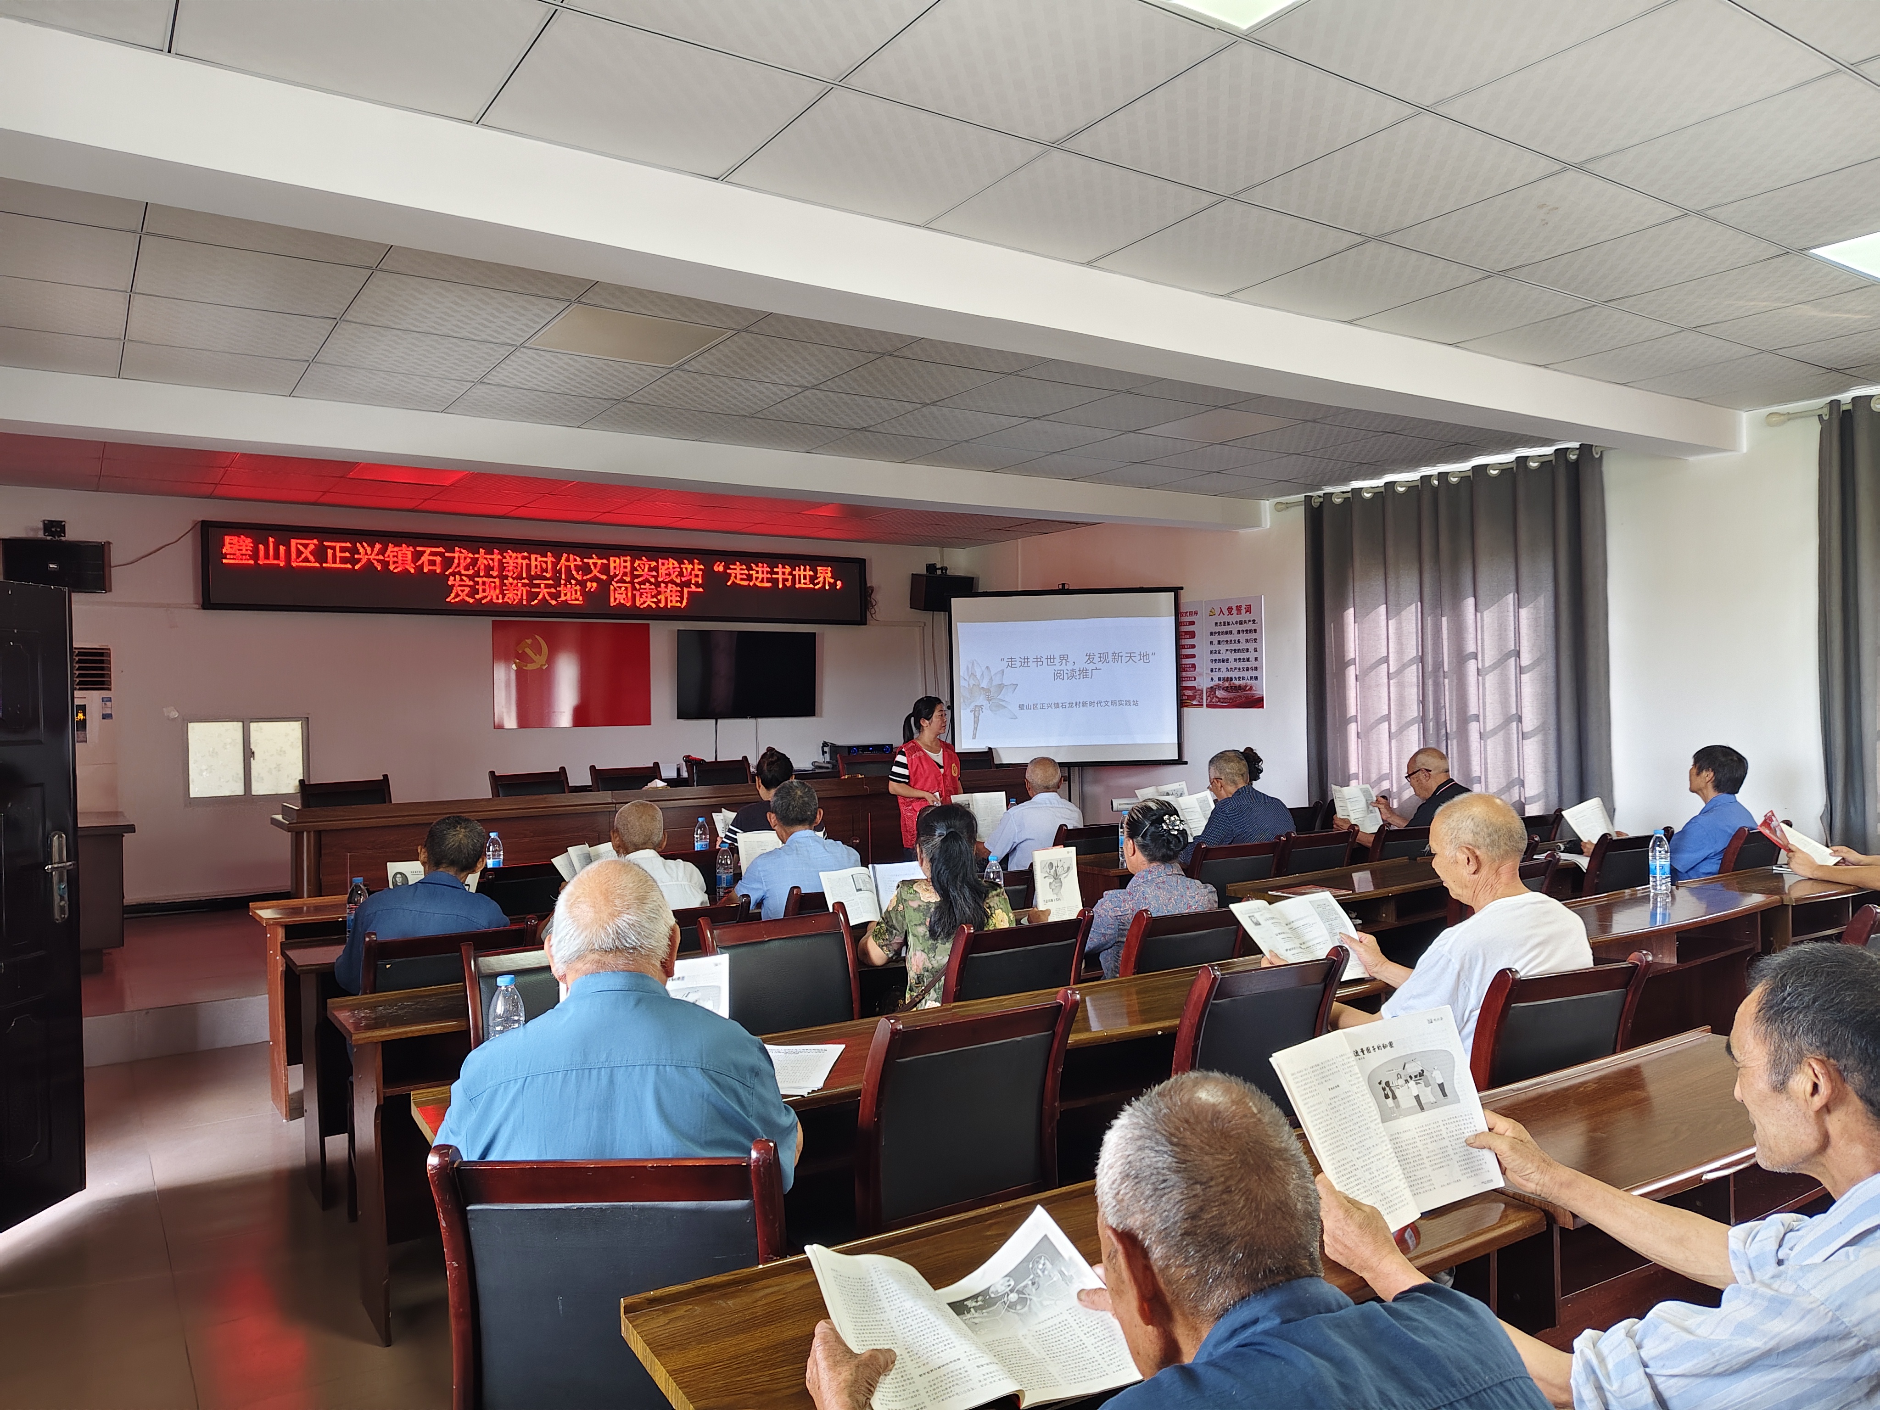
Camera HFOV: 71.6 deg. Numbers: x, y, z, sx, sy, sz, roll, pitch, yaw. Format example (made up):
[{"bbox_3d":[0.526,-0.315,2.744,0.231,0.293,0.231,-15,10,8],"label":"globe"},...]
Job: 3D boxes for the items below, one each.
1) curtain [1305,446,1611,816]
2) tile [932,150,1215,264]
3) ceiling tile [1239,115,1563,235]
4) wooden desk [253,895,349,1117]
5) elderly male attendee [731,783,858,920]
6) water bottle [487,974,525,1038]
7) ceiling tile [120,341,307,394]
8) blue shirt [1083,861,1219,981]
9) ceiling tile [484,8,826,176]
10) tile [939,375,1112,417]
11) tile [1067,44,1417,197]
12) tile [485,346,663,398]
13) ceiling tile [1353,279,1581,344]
[{"bbox_3d":[2.969,-0.038,7.693,0.130,2.665,1.999,-1,0,-34],"label":"curtain"},{"bbox_3d":[0.363,-1.344,3.533,0.595,0.015,0.579,-1,0,-34],"label":"tile"},{"bbox_3d":[1.202,-1.379,3.417,0.601,0.020,0.601,-1,0,-34],"label":"ceiling tile"},{"bbox_3d":[-2.055,1.140,5.230,1.200,0.770,0.400,-1,0,-34],"label":"wooden desk"},{"bbox_3d":[-0.556,0.860,4.406,0.520,1.215,0.750,-1,0,-38],"label":"elderly male attendee"},{"bbox_3d":[-0.794,0.606,2.392,0.065,0.225,0.065,-1,0,-34],"label":"water bottle"},{"bbox_3d":[-2.812,-1.301,5.057,0.605,0.020,0.605,-1,0,-34],"label":"ceiling tile"},{"bbox_3d":[0.636,0.759,3.969,0.440,0.560,0.340,-1,0,-34],"label":"blue shirt"},{"bbox_3d":[-0.633,-1.327,2.864,0.595,0.015,0.579,-1,0,-34],"label":"ceiling tile"},{"bbox_3d":[0.377,-1.366,5.769,0.609,0.015,0.609,-1,0,-34],"label":"tile"},{"bbox_3d":[0.705,-1.376,3.096,0.609,0.015,0.609,-1,0,-34],"label":"tile"},{"bbox_3d":[-1.469,-1.325,5.233,0.605,0.020,0.605,-1,0,-34],"label":"tile"},{"bbox_3d":[1.887,-1.391,4.613,0.609,0.015,0.596,-1,0,-34],"label":"ceiling tile"}]

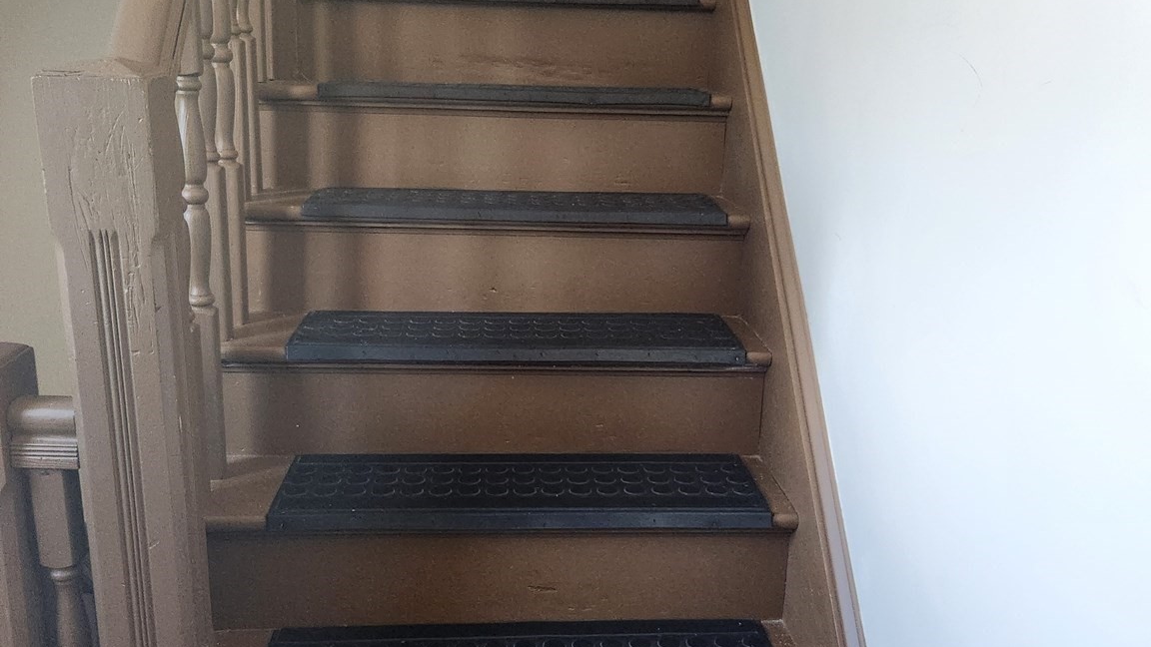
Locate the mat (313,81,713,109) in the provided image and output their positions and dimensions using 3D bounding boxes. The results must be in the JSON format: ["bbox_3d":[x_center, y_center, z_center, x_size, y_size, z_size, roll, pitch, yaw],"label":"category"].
[{"bbox_3d":[-0.121,-0.471,2.080,0.755,0.027,0.238,0,15,-4],"label":"mat"}]

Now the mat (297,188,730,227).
[{"bbox_3d":[-0.109,-0.223,1.929,0.755,0.027,0.238,0,15,-4],"label":"mat"}]

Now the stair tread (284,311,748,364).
[{"bbox_3d":[-0.097,0.022,1.784,0.755,0.027,0.238,0,15,-4],"label":"stair tread"}]

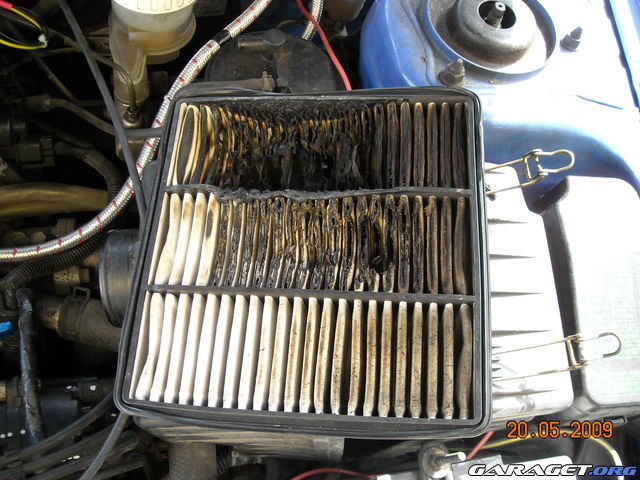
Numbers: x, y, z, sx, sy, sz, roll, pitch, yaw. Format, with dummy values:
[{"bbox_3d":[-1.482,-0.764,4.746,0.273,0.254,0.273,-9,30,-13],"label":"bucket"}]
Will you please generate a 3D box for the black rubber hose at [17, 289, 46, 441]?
[{"bbox_3d":[-0.256,0.111,0.574,0.016,0.018,0.136,-14,71,1],"label":"black rubber hose"}]

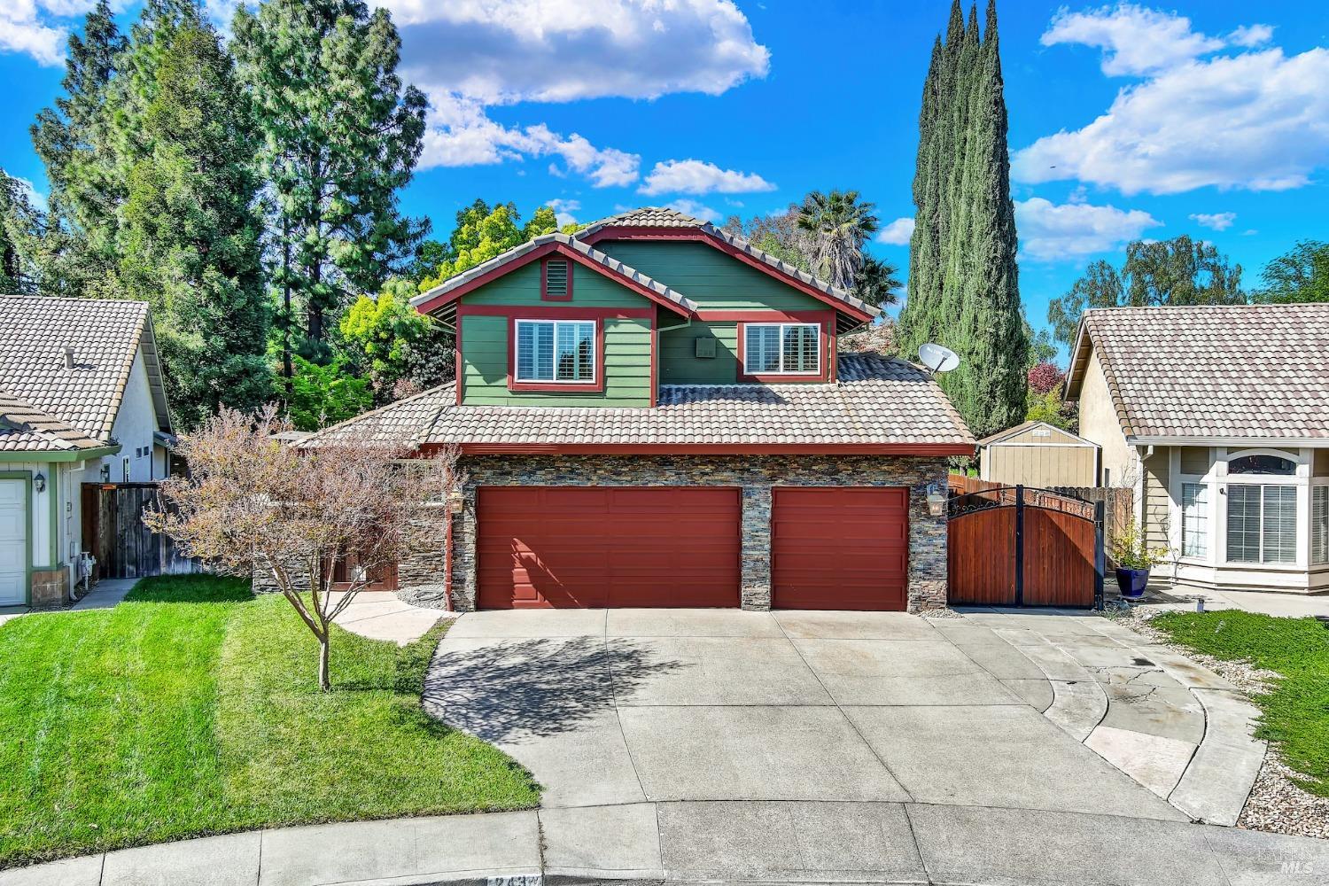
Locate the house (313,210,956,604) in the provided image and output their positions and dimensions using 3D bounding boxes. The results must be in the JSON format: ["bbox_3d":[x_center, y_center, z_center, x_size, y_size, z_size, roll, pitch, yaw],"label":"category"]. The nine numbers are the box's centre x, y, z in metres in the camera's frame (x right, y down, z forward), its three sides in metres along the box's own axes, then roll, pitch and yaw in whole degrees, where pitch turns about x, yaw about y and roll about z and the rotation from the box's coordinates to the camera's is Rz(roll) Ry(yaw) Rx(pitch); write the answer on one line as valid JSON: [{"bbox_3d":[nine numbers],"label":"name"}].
[{"bbox_3d":[-0.900,-0.950,24.200,12.700,7.800,11.200,0,1,0],"label":"house"}]

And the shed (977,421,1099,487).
[{"bbox_3d":[9.450,0.980,27.200,2.700,3.100,3.000,0,1,12],"label":"shed"}]

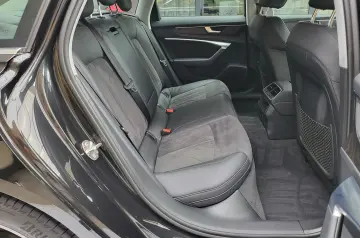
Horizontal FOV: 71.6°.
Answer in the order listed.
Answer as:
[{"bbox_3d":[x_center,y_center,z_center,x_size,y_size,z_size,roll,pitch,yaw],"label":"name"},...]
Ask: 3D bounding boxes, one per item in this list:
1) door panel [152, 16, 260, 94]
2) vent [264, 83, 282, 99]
[{"bbox_3d":[0.213,-0.502,2.097,0.880,0.645,0.130,0,24,0],"label":"door panel"},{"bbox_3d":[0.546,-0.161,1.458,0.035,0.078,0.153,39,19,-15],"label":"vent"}]

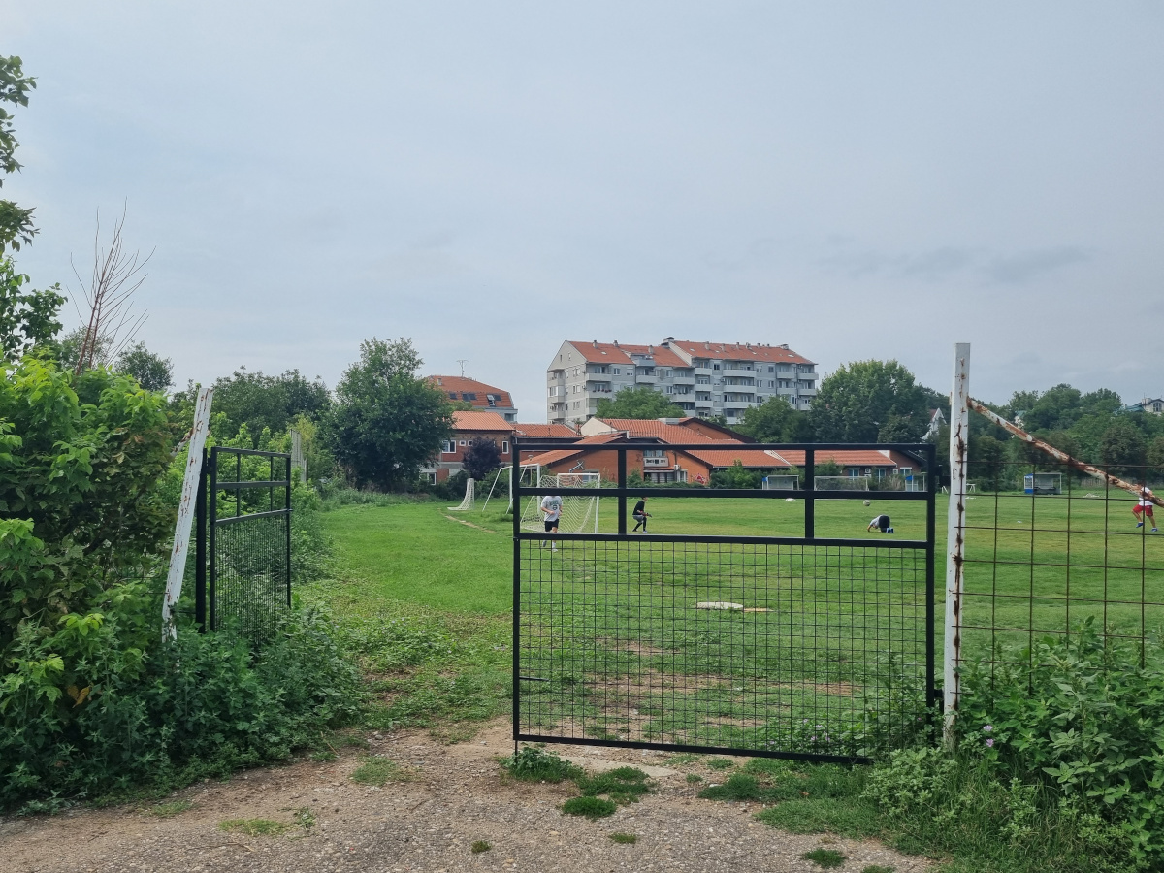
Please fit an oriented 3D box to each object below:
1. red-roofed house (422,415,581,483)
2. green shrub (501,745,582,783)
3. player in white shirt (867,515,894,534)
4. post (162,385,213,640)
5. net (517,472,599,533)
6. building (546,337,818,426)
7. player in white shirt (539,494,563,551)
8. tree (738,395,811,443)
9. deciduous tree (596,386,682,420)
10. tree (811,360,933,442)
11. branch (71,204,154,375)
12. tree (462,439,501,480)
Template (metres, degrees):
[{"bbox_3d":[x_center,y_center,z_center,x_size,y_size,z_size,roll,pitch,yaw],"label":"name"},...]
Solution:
[{"bbox_3d":[-9.000,1.734,85.166,15.000,7.800,10.000,1,-3,-17],"label":"red-roofed house"},{"bbox_3d":[-0.206,1.658,4.482,0.410,0.140,0.280,0,-3,0],"label":"green shrub"},{"bbox_3d":[10.911,3.202,32.191,0.580,0.660,1.050,1,-3,-16],"label":"player in white shirt"},{"bbox_3d":[-2.493,0.720,5.424,0.075,2.080,0.075,7,-3,18],"label":"post"},{"bbox_3d":[-0.850,2.291,30.243,1.500,2.000,4.900,1,-3,-16],"label":"net"},{"bbox_3d":[18.848,-4.385,164.884,48.000,26.800,18.000,1,-3,-24],"label":"building"},{"bbox_3d":[-0.808,2.284,23.923,0.580,1.740,0.550,1,-3,-12],"label":"player in white shirt"},{"bbox_3d":[25.638,0.681,117.270,10.000,12.640,9.500,0,-2,0],"label":"tree"},{"bbox_3d":[7.337,0.177,115.288,11.300,13.480,10.500,0,-2,0],"label":"deciduous tree"},{"bbox_3d":[39.609,-1.721,120.378,16.000,17.710,14.500,0,-2,0],"label":"tree"},{"bbox_3d":[-4.301,-1.327,8.000,0.700,1.580,0.600,1,-3,-28],"label":"branch"},{"bbox_3d":[-8.851,2.756,76.953,3.300,5.430,3.300,0,-3,0],"label":"tree"}]

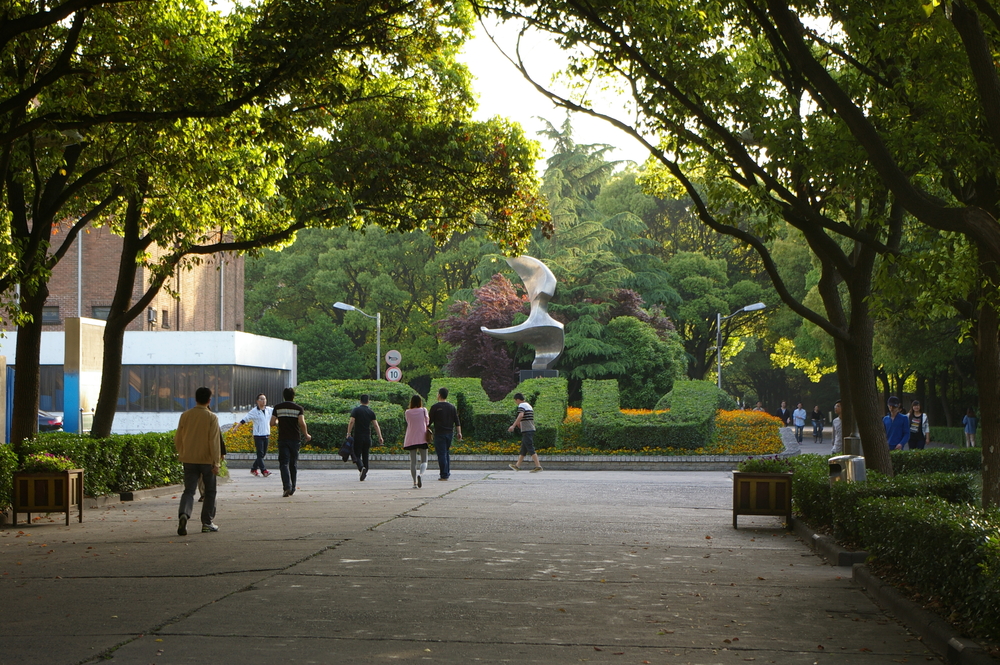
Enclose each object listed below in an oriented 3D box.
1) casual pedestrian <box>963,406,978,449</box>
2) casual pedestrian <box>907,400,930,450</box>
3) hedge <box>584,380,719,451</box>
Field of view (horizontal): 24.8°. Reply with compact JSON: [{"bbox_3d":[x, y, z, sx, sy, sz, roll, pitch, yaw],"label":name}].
[{"bbox_3d":[16.746,3.493,80.929,0.500,1.600,0.400,0,-2,-11],"label":"casual pedestrian"},{"bbox_3d":[8.622,2.203,46.953,0.520,1.610,0.400,0,-2,11],"label":"casual pedestrian"},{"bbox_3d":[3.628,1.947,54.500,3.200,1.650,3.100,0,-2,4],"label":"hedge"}]

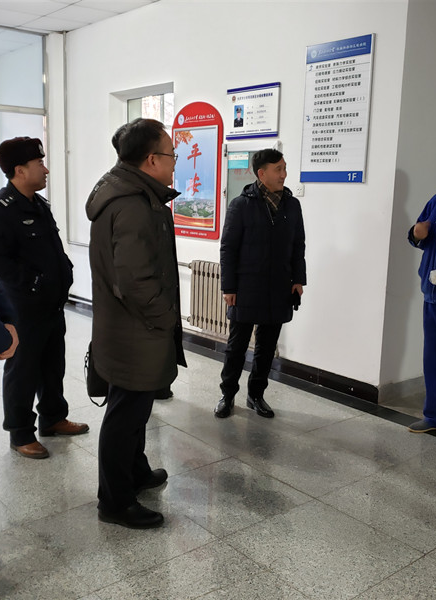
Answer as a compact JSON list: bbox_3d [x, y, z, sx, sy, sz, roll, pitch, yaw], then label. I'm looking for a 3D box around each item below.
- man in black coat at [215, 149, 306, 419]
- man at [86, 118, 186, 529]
[{"bbox_3d":[0.256,-0.091,3.900,0.560,1.728,0.370,0,10,-11],"label":"man in black coat"},{"bbox_3d":[-0.355,0.092,2.666,0.430,1.735,0.520,1,9,-6],"label":"man"}]

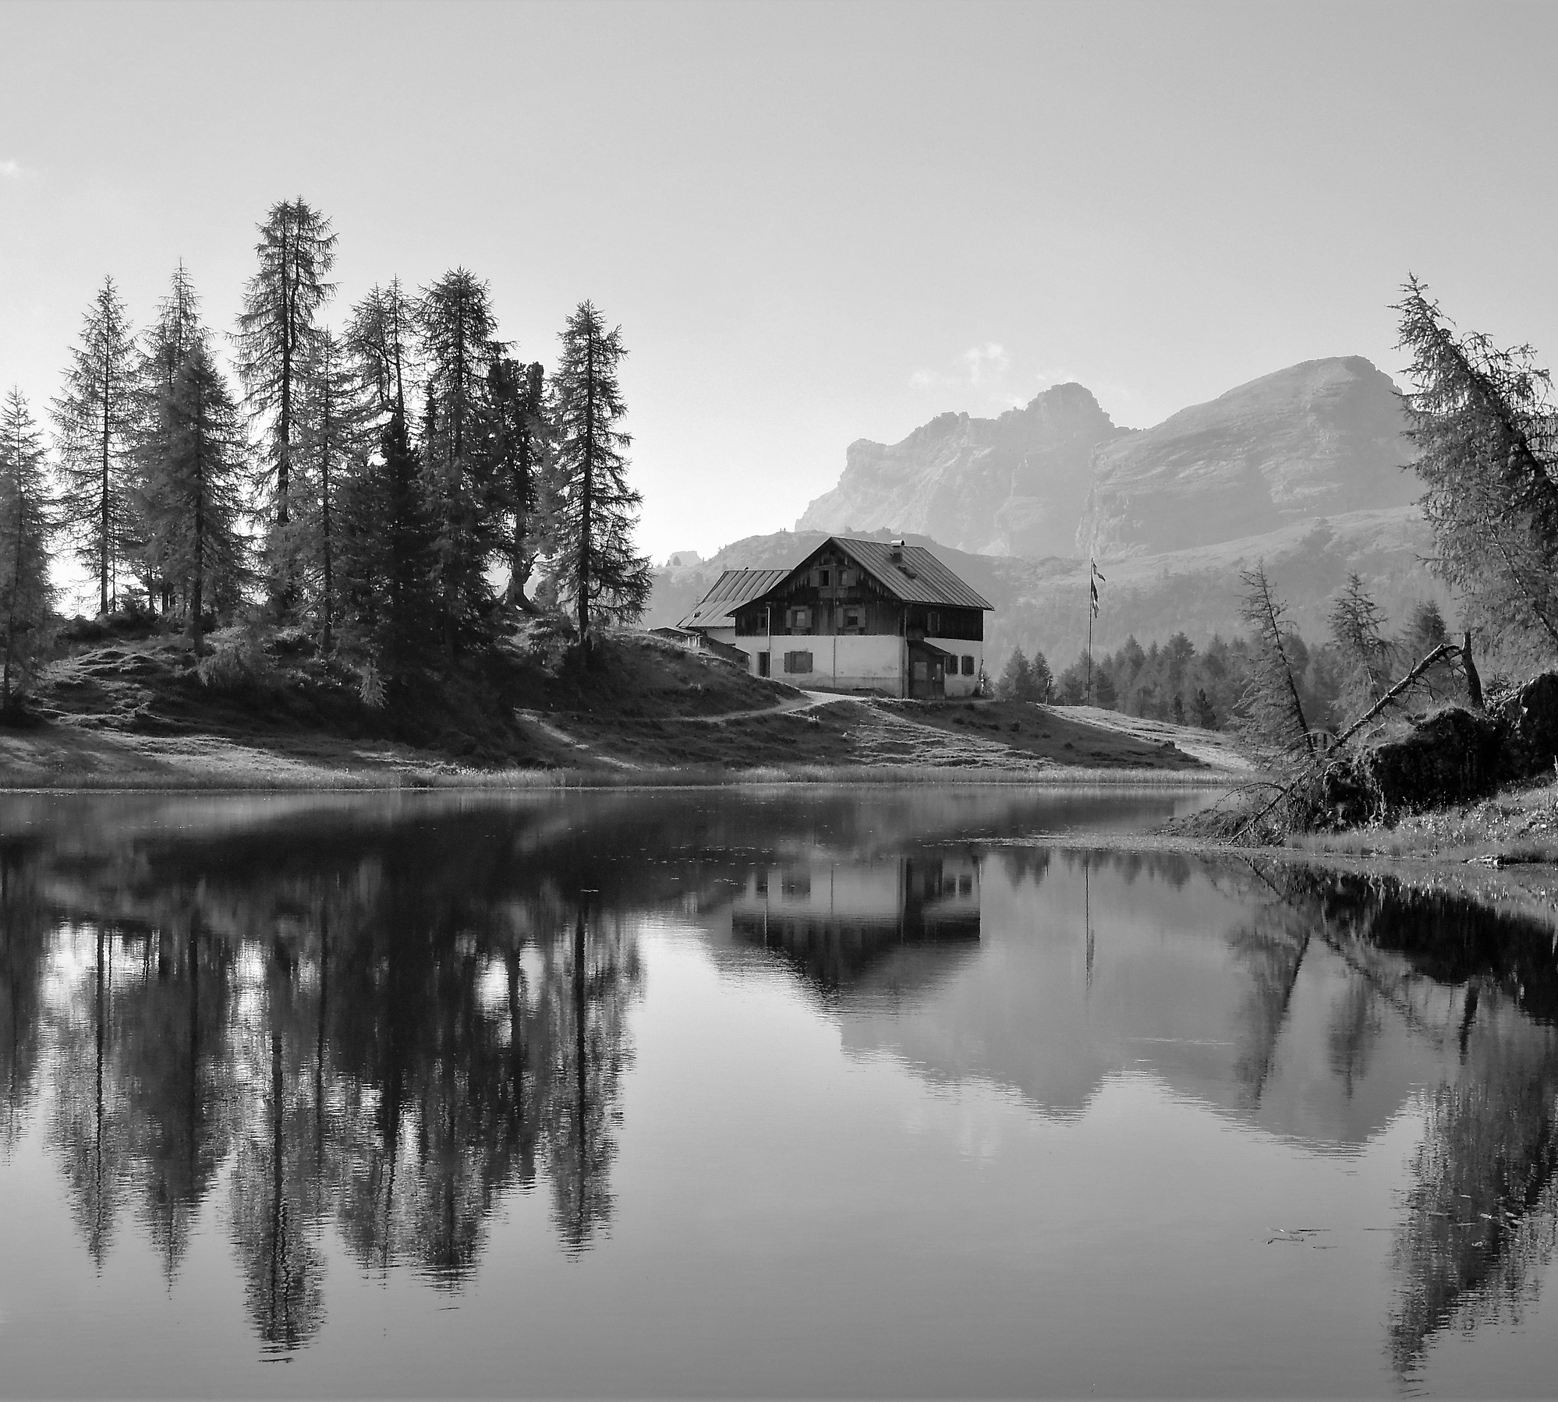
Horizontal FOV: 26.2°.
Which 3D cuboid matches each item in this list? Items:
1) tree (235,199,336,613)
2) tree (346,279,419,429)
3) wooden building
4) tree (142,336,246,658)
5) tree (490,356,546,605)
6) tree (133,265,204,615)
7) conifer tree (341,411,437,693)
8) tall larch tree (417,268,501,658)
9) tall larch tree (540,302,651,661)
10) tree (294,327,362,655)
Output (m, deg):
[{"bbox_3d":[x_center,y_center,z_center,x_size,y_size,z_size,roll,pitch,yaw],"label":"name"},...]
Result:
[{"bbox_3d":[-25.180,-15.040,171.000,5.220,21.270,5.220,1,-1,0],"label":"tree"},{"bbox_3d":[-18.390,-11.030,157.000,3.970,17.540,3.970,1,-1,0],"label":"tree"},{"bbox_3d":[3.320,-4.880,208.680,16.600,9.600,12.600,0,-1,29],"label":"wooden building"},{"bbox_3d":[-25.970,-9.070,149.000,4.680,13.850,4.680,1,-1,0],"label":"tree"},{"bbox_3d":[-14.170,-11.900,183.000,3.510,13.730,3.510,1,-1,0],"label":"tree"},{"bbox_3d":[-30.060,-13.120,167.000,4.230,17.490,4.230,1,-1,0],"label":"tree"},{"bbox_3d":[-18.110,-7.050,156.000,4.420,13.410,4.420,1,-1,0],"label":"conifer tree"},{"bbox_3d":[-15.640,-11.660,164.000,4.150,19.040,4.150,1,-1,0],"label":"tall larch tree"},{"bbox_3d":[-9.690,-11.590,177.000,5.870,19.000,5.870,1,-1,0],"label":"tall larch tree"},{"bbox_3d":[-20.730,-9.680,154.000,3.090,15.050,3.090,1,-1,0],"label":"tree"}]

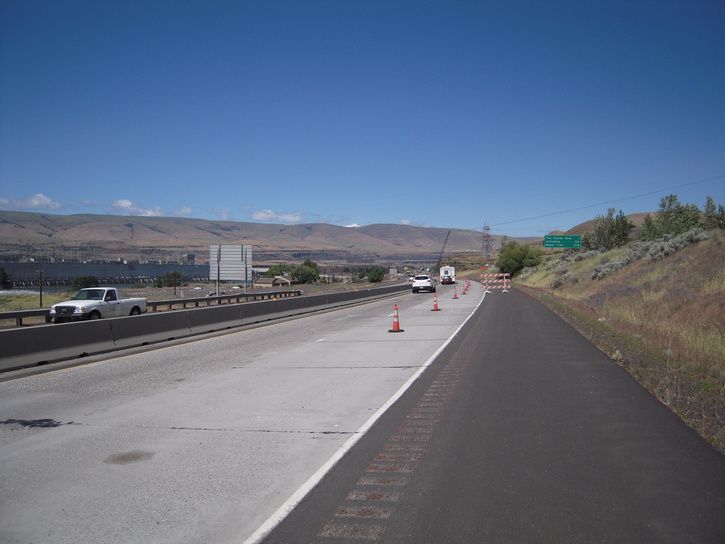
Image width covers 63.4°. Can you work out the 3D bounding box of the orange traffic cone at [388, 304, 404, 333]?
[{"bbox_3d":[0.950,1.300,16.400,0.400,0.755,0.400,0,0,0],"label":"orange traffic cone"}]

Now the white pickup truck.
[{"bbox_3d":[-12.250,1.540,27.700,1.800,1.680,4.850,0,0,13],"label":"white pickup truck"}]

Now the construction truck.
[{"bbox_3d":[14.950,0.580,103.400,2.400,3.100,7.000,0,0,10],"label":"construction truck"}]

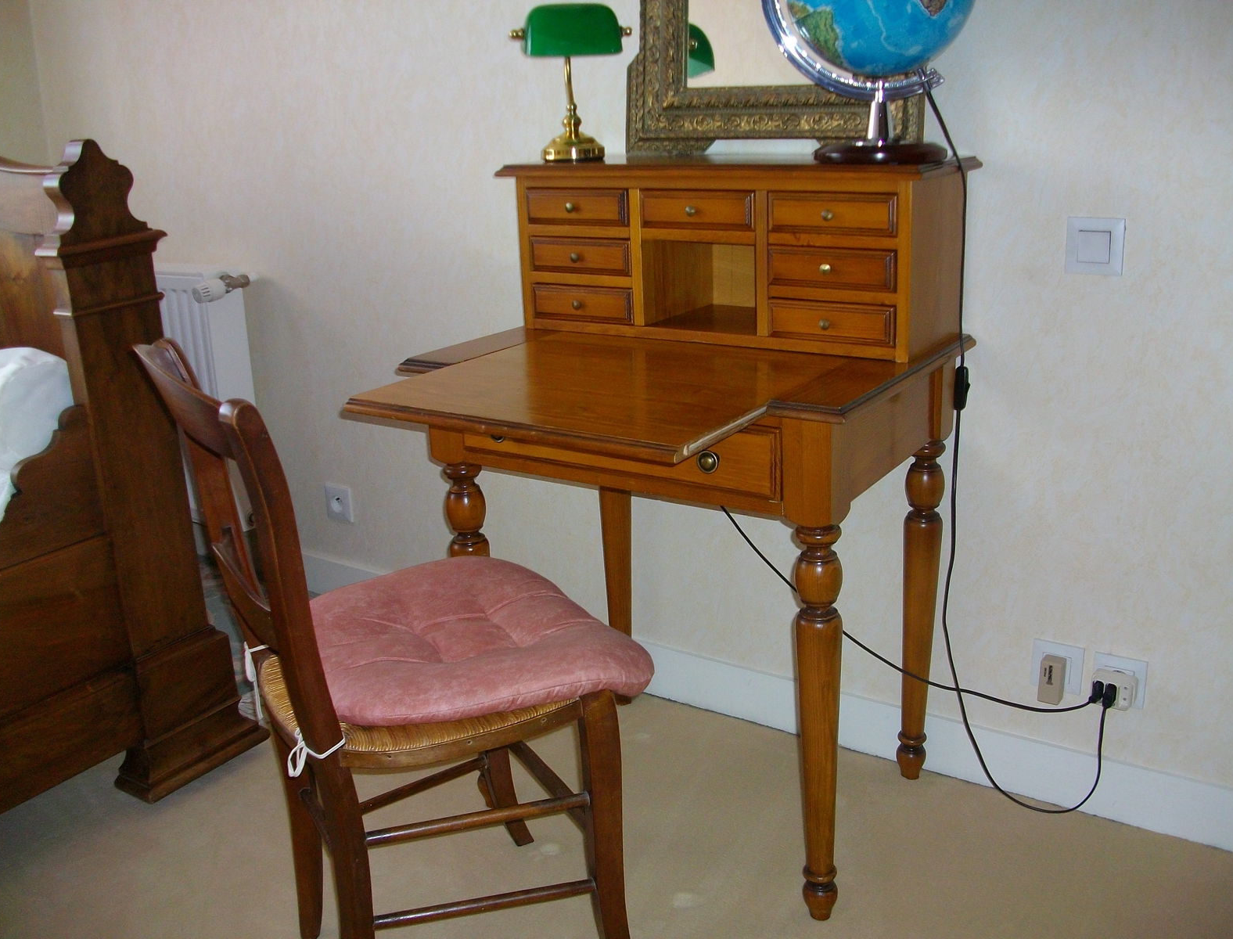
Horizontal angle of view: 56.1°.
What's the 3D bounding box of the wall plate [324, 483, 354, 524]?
[{"bbox_3d":[-0.641,0.078,2.677,0.081,0.081,0.012,9,21,32],"label":"wall plate"}]

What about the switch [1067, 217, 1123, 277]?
[{"bbox_3d":[0.679,-0.316,1.643,0.081,0.081,0.012,9,21,32],"label":"switch"}]

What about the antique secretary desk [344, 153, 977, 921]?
[{"bbox_3d":[0.060,0.086,1.728,0.705,1.027,0.737,9,21,32],"label":"antique secretary desk"}]

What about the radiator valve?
[{"bbox_3d":[-0.864,-0.401,2.561,0.051,0.051,0.138,9,21,32],"label":"radiator valve"}]

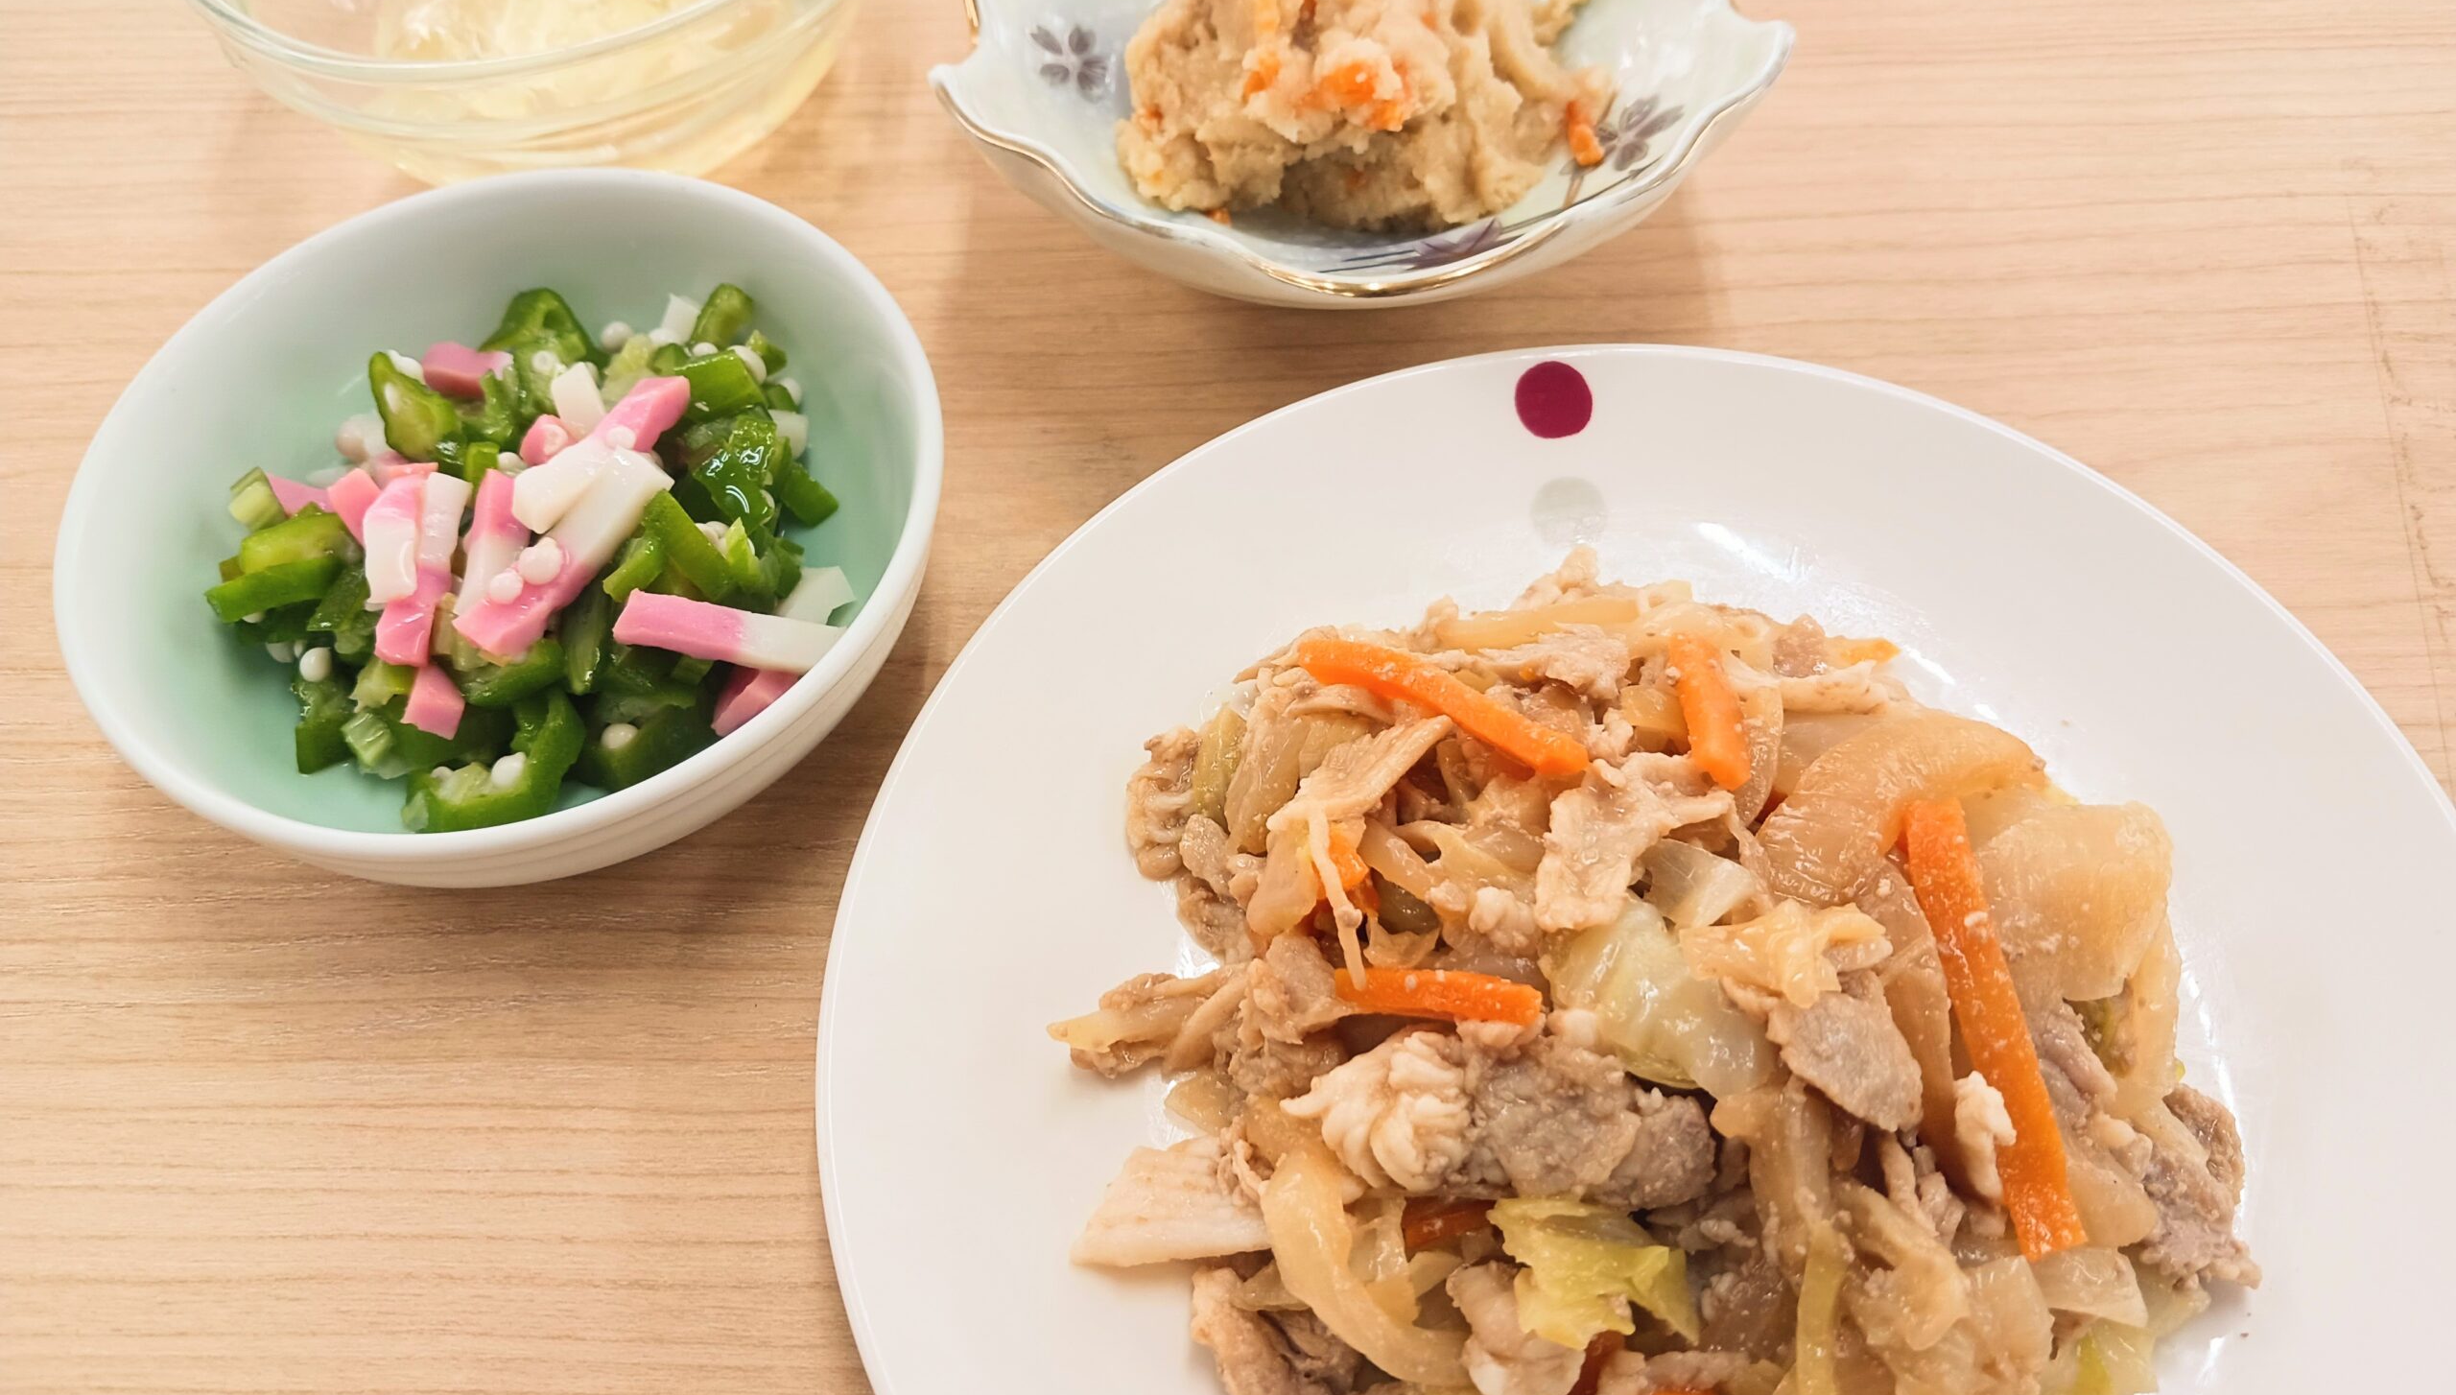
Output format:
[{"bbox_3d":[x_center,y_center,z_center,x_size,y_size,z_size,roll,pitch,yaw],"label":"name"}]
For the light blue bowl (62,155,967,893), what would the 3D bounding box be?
[{"bbox_3d":[-0.103,-0.021,0.295,0.124,0.043,0.124,0,58,0],"label":"light blue bowl"}]

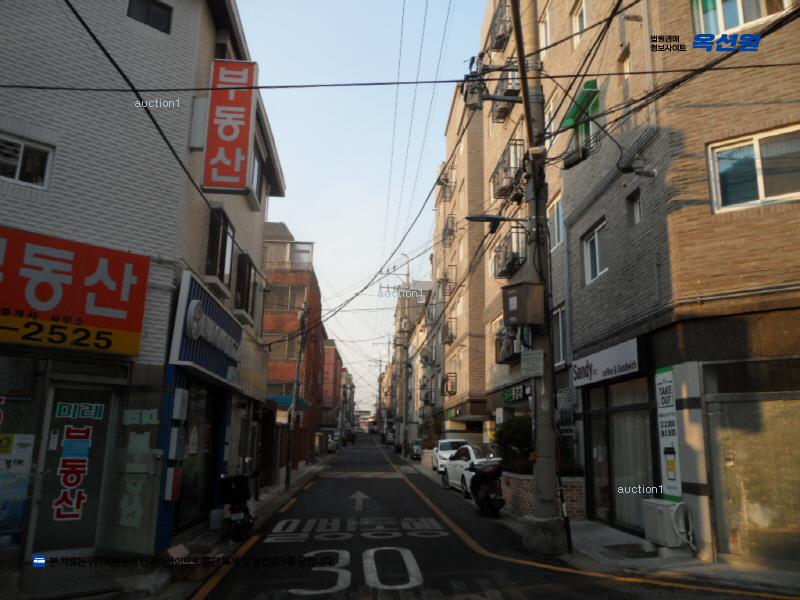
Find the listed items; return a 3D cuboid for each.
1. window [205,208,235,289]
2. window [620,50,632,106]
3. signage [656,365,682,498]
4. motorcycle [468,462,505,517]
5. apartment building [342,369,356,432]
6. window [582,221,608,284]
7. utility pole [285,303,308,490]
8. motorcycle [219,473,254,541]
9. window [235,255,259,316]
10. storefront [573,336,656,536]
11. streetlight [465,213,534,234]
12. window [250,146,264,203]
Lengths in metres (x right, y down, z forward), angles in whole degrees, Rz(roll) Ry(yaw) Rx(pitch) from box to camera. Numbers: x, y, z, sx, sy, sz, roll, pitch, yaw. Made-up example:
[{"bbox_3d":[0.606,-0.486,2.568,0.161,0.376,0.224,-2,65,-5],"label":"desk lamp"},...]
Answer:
[{"bbox_3d":[-3.349,-0.923,11.613,0.240,1.230,1.242,2,-13,-4],"label":"window"},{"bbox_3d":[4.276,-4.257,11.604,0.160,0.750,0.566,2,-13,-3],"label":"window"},{"bbox_3d":[4.009,1.983,9.380,0.060,1.930,0.580,2,-13,-3],"label":"signage"},{"bbox_3d":[2.005,4.449,14.665,0.700,1.080,1.850,1,-13,-1],"label":"motorcycle"},{"bbox_3d":[-15.843,22.732,137.727,10.000,13.200,20.000,2,-13,-3],"label":"apartment building"},{"bbox_3d":[4.118,-0.967,12.958,0.140,1.100,1.501,2,-13,-3],"label":"window"},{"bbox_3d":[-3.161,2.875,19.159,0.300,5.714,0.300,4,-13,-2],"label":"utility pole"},{"bbox_3d":[-2.674,3.387,10.449,0.640,1.020,1.850,4,-13,-12],"label":"motorcycle"},{"bbox_3d":[-3.554,-0.297,14.363,0.240,1.230,1.272,2,-13,-4],"label":"window"},{"bbox_3d":[4.579,2.559,11.644,1.500,3.250,3.650,2,-13,-3],"label":"storefront"},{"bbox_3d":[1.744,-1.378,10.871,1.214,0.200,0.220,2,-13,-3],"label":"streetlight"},{"bbox_3d":[-3.475,-3.024,14.970,0.200,1.100,1.292,2,-13,-4],"label":"window"}]

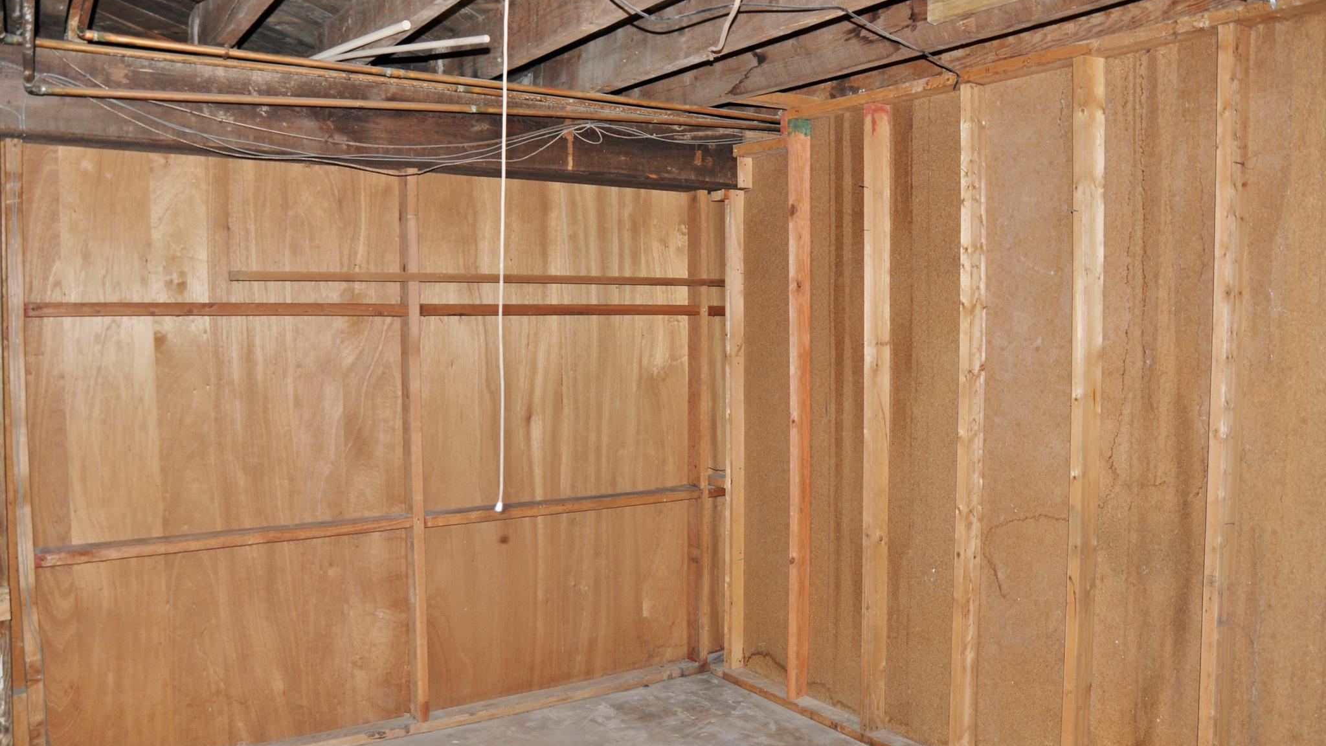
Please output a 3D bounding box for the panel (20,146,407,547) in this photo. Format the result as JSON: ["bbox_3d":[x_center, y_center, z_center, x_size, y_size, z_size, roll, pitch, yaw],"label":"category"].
[{"bbox_3d":[-1.470,-0.088,3.394,1.183,1.270,0.018,-2,4,-29],"label":"panel"}]

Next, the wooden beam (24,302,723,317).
[{"bbox_3d":[-0.857,-0.229,3.659,2.507,0.045,0.085,-2,4,-29],"label":"wooden beam"}]

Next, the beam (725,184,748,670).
[{"bbox_3d":[0.321,0.265,4.414,0.090,2.129,0.038,-3,4,-37],"label":"beam"}]

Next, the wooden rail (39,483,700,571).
[{"bbox_3d":[-0.900,0.560,3.769,2.527,0.038,0.088,-2,4,-29],"label":"wooden rail"}]

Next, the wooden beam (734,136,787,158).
[{"bbox_3d":[0.416,-0.893,3.946,0.086,0.042,0.300,-3,4,-39],"label":"wooden beam"}]

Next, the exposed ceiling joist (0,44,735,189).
[{"bbox_3d":[-0.872,-0.853,3.481,2.580,0.255,0.230,-2,4,-29],"label":"exposed ceiling joist"}]

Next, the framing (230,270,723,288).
[{"bbox_3d":[-0.585,-0.352,3.738,1.927,0.034,0.030,-2,4,-29],"label":"framing"}]

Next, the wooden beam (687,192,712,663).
[{"bbox_3d":[0.160,0.256,4.490,0.040,2.139,0.091,-2,4,-29],"label":"wooden beam"}]

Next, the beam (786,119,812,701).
[{"bbox_3d":[0.560,0.165,4.064,0.090,2.368,0.038,-3,4,-37],"label":"beam"}]

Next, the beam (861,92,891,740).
[{"bbox_3d":[0.803,0.186,3.748,0.090,2.362,0.038,-3,4,-37],"label":"beam"}]

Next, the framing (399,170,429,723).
[{"bbox_3d":[-0.966,0.294,3.870,0.038,2.144,0.093,-2,4,-29],"label":"framing"}]

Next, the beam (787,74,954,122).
[{"bbox_3d":[0.788,-1.015,3.695,0.090,0.040,0.832,-3,4,-37],"label":"beam"}]

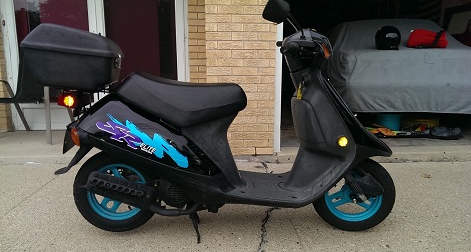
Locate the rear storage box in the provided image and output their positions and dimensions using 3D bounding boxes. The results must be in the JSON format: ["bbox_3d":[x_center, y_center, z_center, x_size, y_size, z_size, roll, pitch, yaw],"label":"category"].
[{"bbox_3d":[-0.680,-0.305,1.571,0.360,0.255,0.355,5,9,-8],"label":"rear storage box"}]

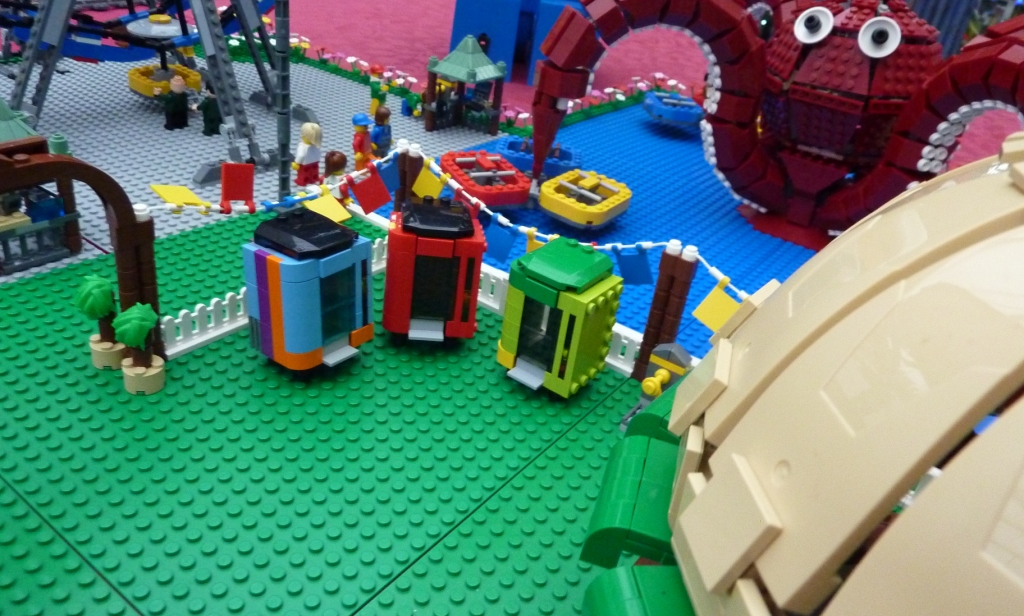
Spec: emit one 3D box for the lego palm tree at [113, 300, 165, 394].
[{"bbox_3d":[-0.152,0.015,0.303,0.018,0.038,0.018,26,34,26],"label":"lego palm tree"}]

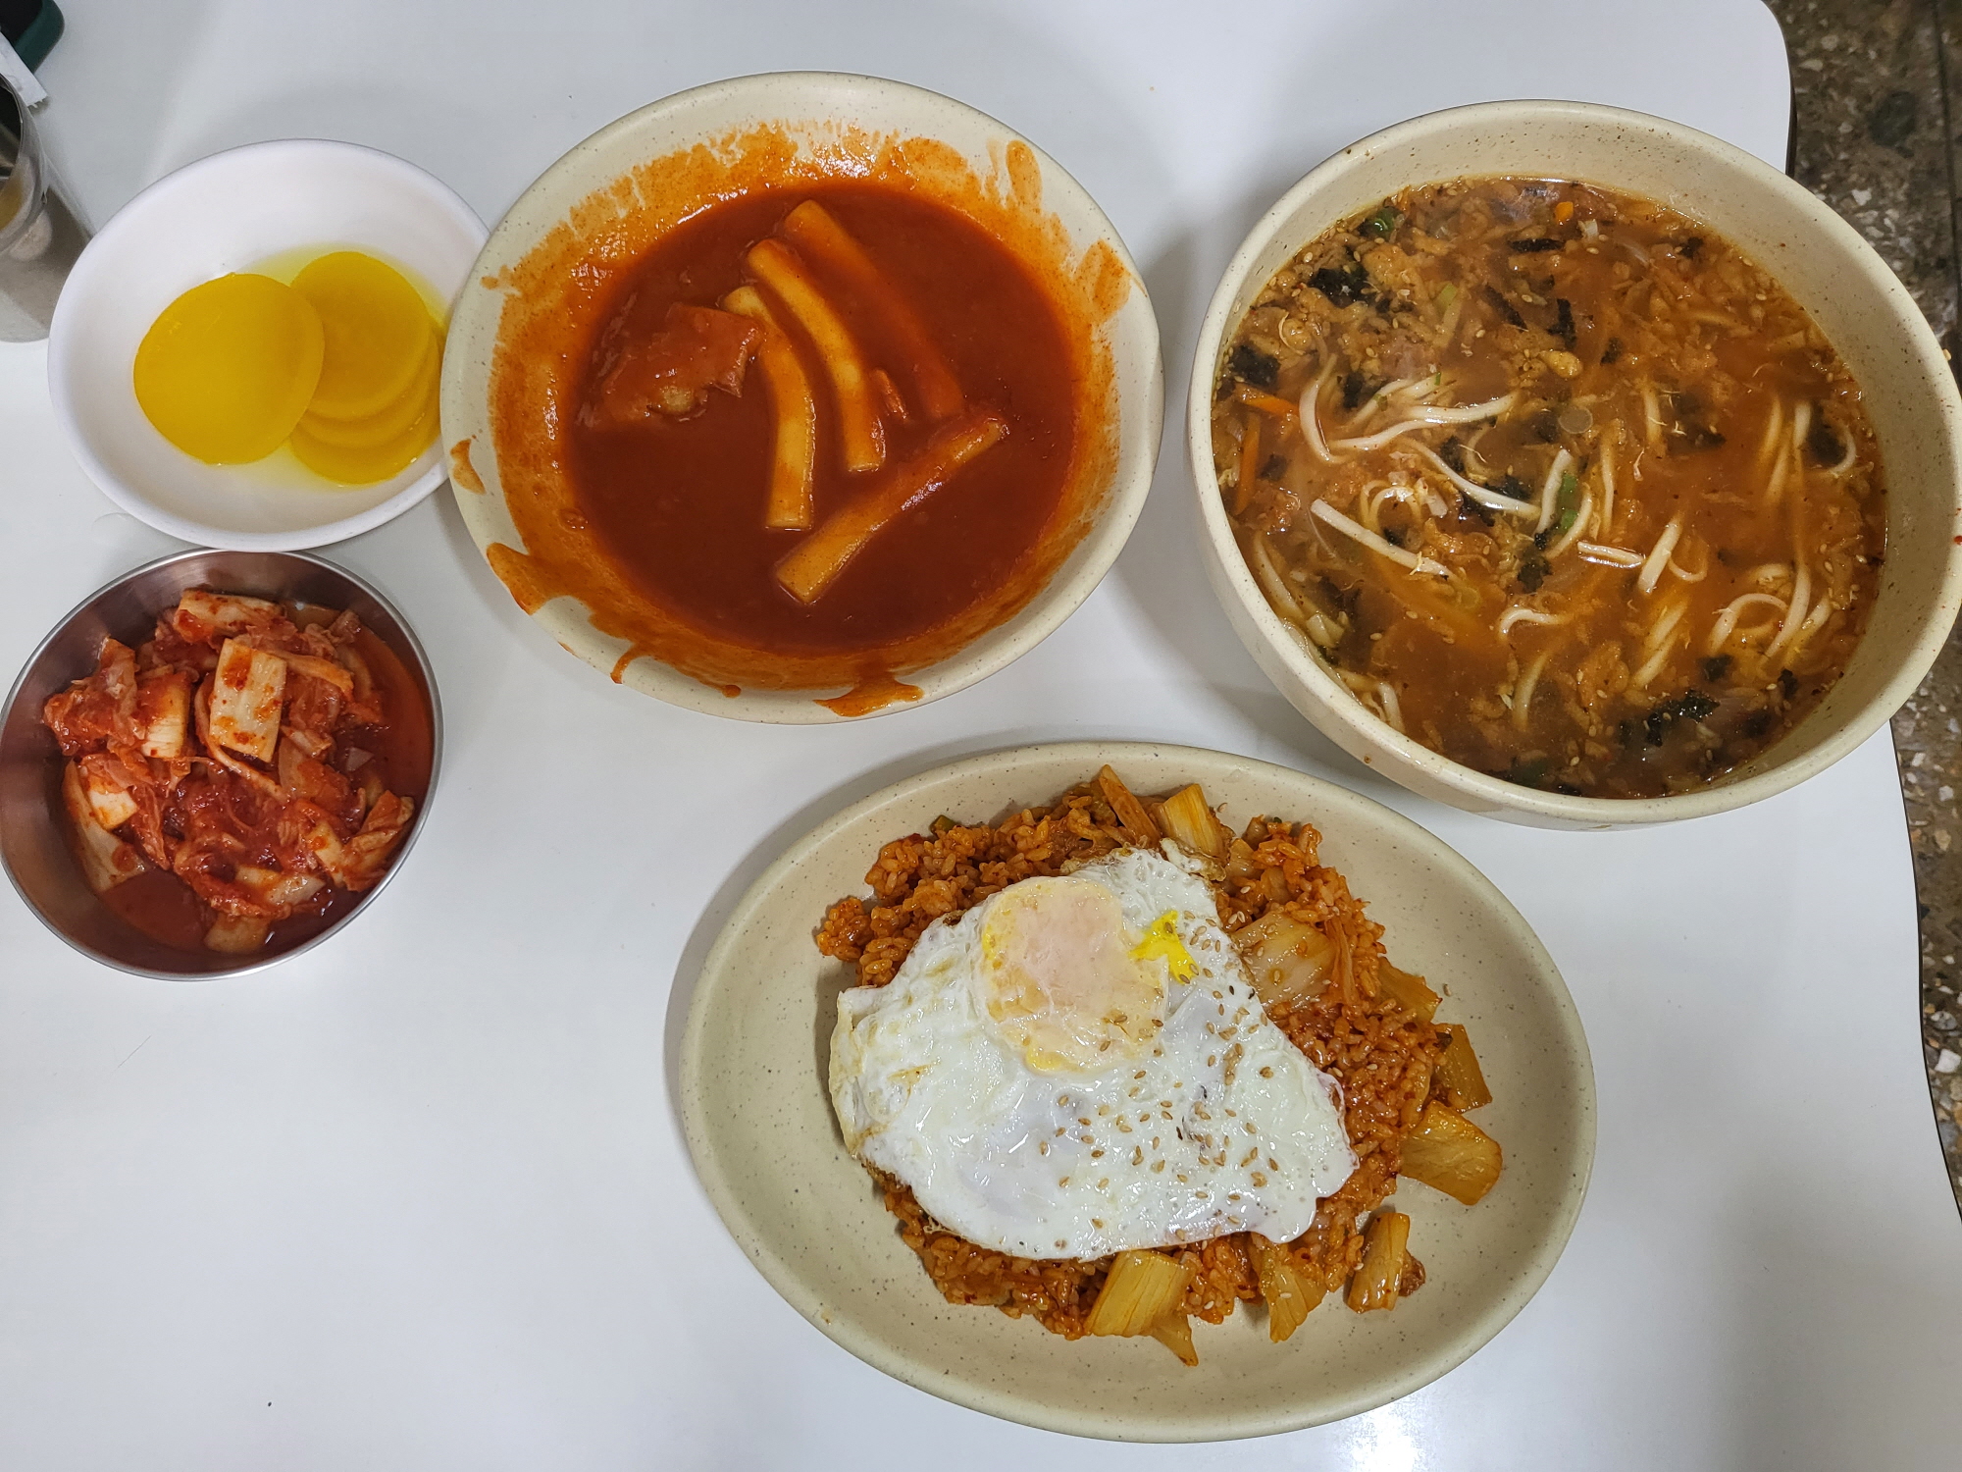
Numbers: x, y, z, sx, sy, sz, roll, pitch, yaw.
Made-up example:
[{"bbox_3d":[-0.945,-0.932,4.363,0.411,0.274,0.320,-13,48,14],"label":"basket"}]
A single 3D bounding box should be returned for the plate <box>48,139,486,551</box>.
[{"bbox_3d":[-0.204,-0.112,0.450,0.135,0.036,0.135,0,75,-1],"label":"plate"}]

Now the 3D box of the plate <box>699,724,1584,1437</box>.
[{"bbox_3d":[0.040,0.091,0.398,0.234,0.046,0.173,4,75,0],"label":"plate"}]

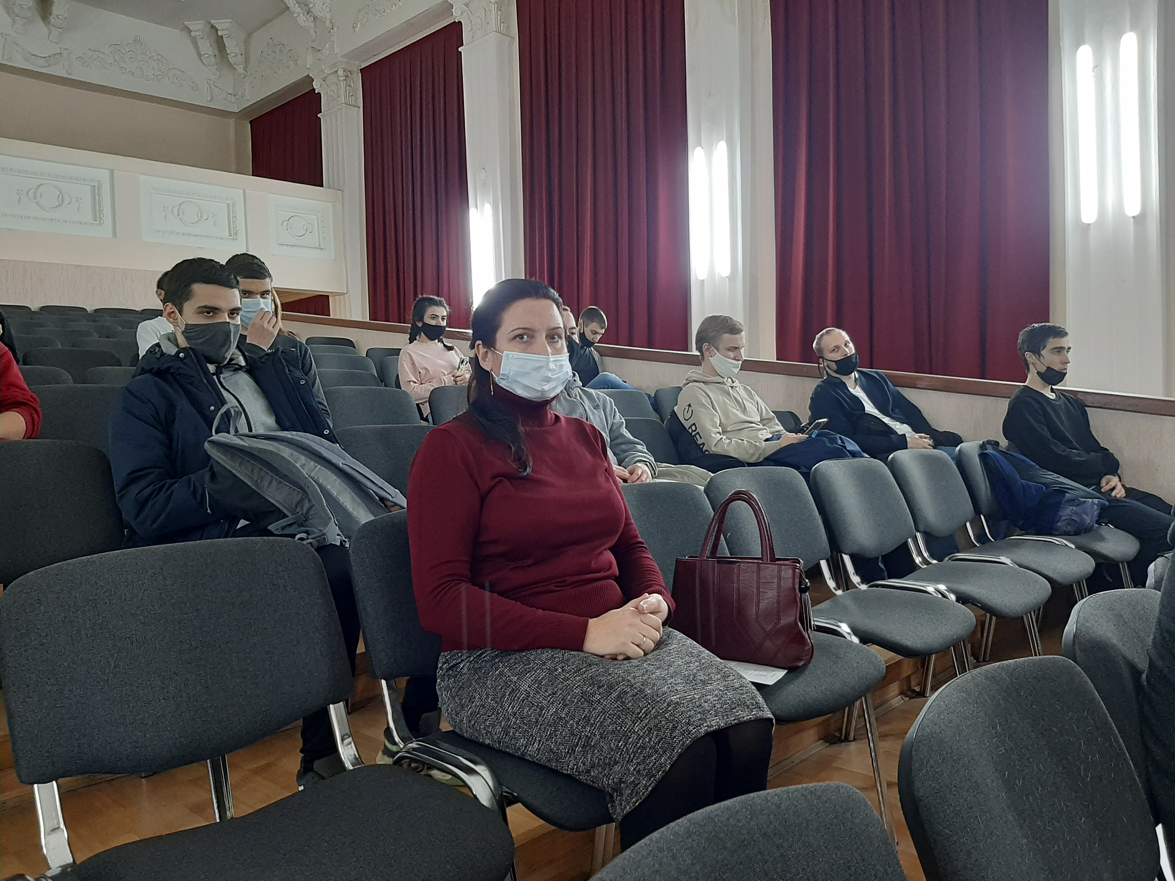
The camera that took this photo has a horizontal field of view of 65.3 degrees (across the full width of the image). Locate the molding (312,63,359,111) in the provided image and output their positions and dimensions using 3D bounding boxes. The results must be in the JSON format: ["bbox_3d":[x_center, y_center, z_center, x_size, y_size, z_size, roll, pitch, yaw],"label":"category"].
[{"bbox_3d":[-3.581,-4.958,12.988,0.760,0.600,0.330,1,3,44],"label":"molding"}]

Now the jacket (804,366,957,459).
[{"bbox_3d":[1.477,-0.124,4.617,0.560,0.520,0.630,0,3,44],"label":"jacket"}]

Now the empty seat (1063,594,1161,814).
[{"bbox_3d":[1.112,0.673,1.468,0.561,0.820,0.535,1,3,44],"label":"empty seat"}]

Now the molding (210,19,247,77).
[{"bbox_3d":[-5.520,-6.058,14.151,0.330,0.550,0.750,-2,2,-1],"label":"molding"}]

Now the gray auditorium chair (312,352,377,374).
[{"bbox_3d":[-1.429,-0.160,5.917,0.561,0.820,0.535,1,3,44],"label":"gray auditorium chair"}]

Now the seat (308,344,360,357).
[{"bbox_3d":[-1.795,-0.342,6.957,0.600,0.820,0.530,0,3,44],"label":"seat"}]

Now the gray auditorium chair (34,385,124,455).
[{"bbox_3d":[-1.492,0.229,3.007,0.600,0.820,0.530,0,3,44],"label":"gray auditorium chair"}]

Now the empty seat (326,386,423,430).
[{"bbox_3d":[-0.759,0.177,3.827,0.580,0.820,0.540,1,4,44],"label":"empty seat"}]

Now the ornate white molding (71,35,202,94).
[{"bbox_3d":[-6.605,-5.652,13.534,0.100,0.610,1.740,8,9,43],"label":"ornate white molding"}]

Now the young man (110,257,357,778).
[{"bbox_3d":[-0.803,0.170,2.247,0.680,1.271,0.600,1,4,44],"label":"young man"}]

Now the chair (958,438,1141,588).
[{"bbox_3d":[1.780,0.406,3.565,0.600,0.820,0.530,0,3,44],"label":"chair"}]

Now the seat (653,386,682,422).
[{"bbox_3d":[0.720,0.068,5.303,0.600,0.820,0.530,0,3,44],"label":"seat"}]

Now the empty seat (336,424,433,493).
[{"bbox_3d":[-0.436,0.357,2.785,0.580,0.820,0.540,1,4,44],"label":"empty seat"}]

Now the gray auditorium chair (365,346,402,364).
[{"bbox_3d":[-1.393,-0.339,7.199,0.580,0.820,0.540,1,4,44],"label":"gray auditorium chair"}]

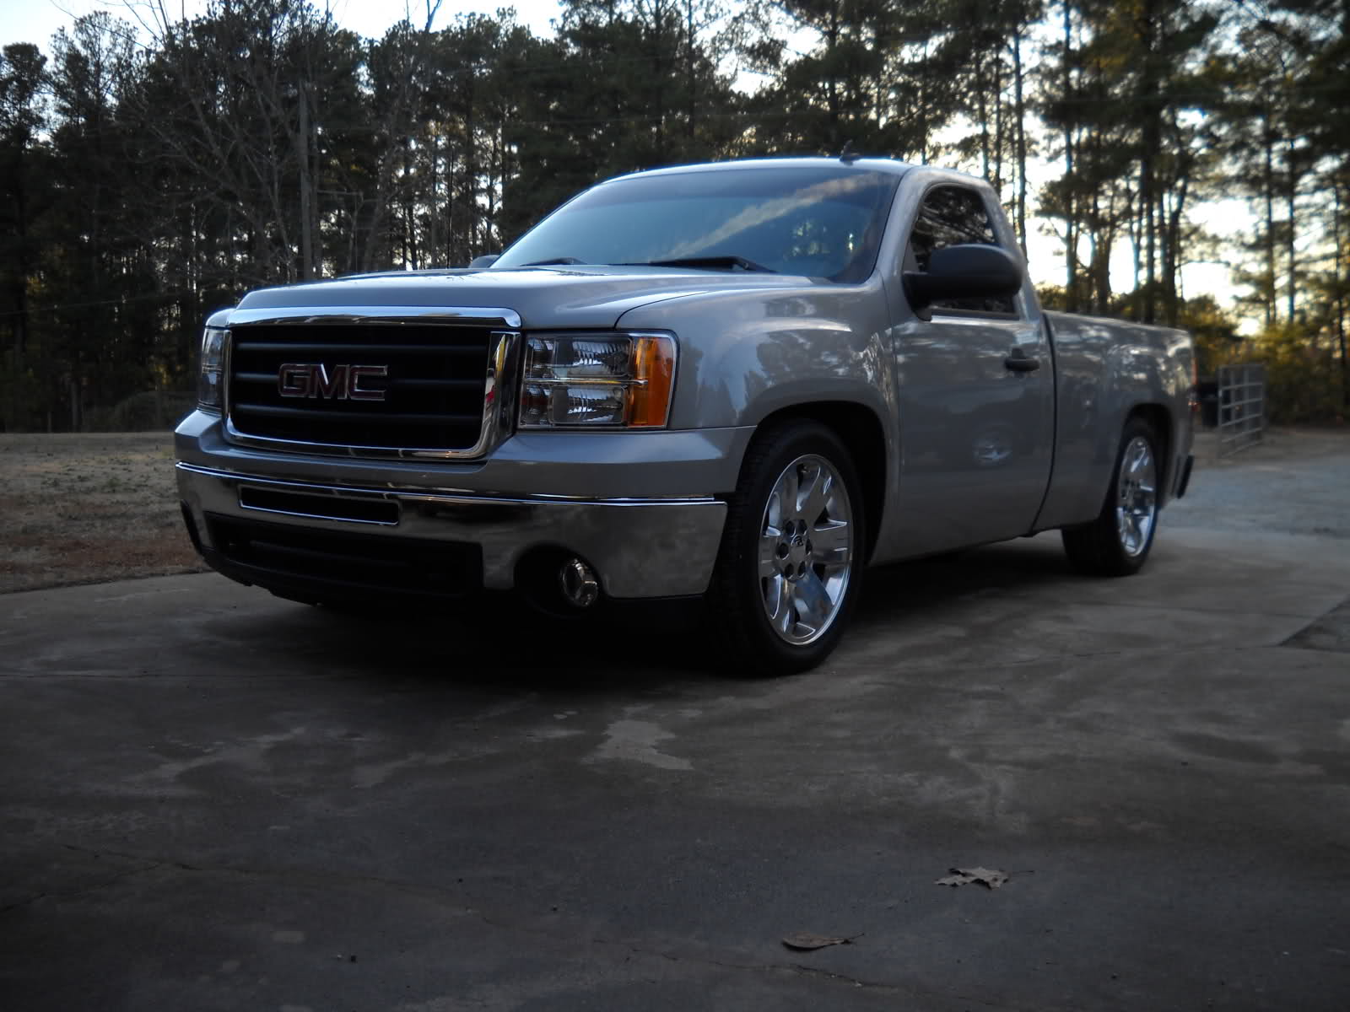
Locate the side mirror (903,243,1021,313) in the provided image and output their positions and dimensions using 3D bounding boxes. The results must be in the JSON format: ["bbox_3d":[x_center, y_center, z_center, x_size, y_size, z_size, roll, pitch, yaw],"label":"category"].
[{"bbox_3d":[0.926,-0.733,4.739,0.290,0.217,0.240,4,6,35],"label":"side mirror"}]

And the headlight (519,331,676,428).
[{"bbox_3d":[-0.205,-0.316,3.774,0.360,0.247,0.240,4,6,35],"label":"headlight"}]

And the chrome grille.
[{"bbox_3d":[-0.909,-0.334,4.059,1.130,0.340,0.160,4,6,35],"label":"chrome grille"}]

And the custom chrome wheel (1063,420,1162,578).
[{"bbox_3d":[2.007,-0.051,6.820,0.265,0.748,0.748,4,6,35],"label":"custom chrome wheel"}]

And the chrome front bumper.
[{"bbox_3d":[-0.837,0.049,4.205,2.000,0.285,0.500,4,6,35],"label":"chrome front bumper"}]

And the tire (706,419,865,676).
[{"bbox_3d":[0.286,0.118,4.340,0.265,0.748,0.748,4,6,35],"label":"tire"}]

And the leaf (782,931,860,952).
[{"bbox_3d":[0.219,0.655,2.226,0.122,0.020,0.060,0,5,-9],"label":"leaf"}]

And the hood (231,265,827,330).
[{"bbox_3d":[-0.551,-0.646,4.539,1.620,0.257,1.310,4,6,35],"label":"hood"}]

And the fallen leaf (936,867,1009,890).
[{"bbox_3d":[0.507,0.636,2.528,0.130,0.022,0.090,1,5,0],"label":"fallen leaf"}]

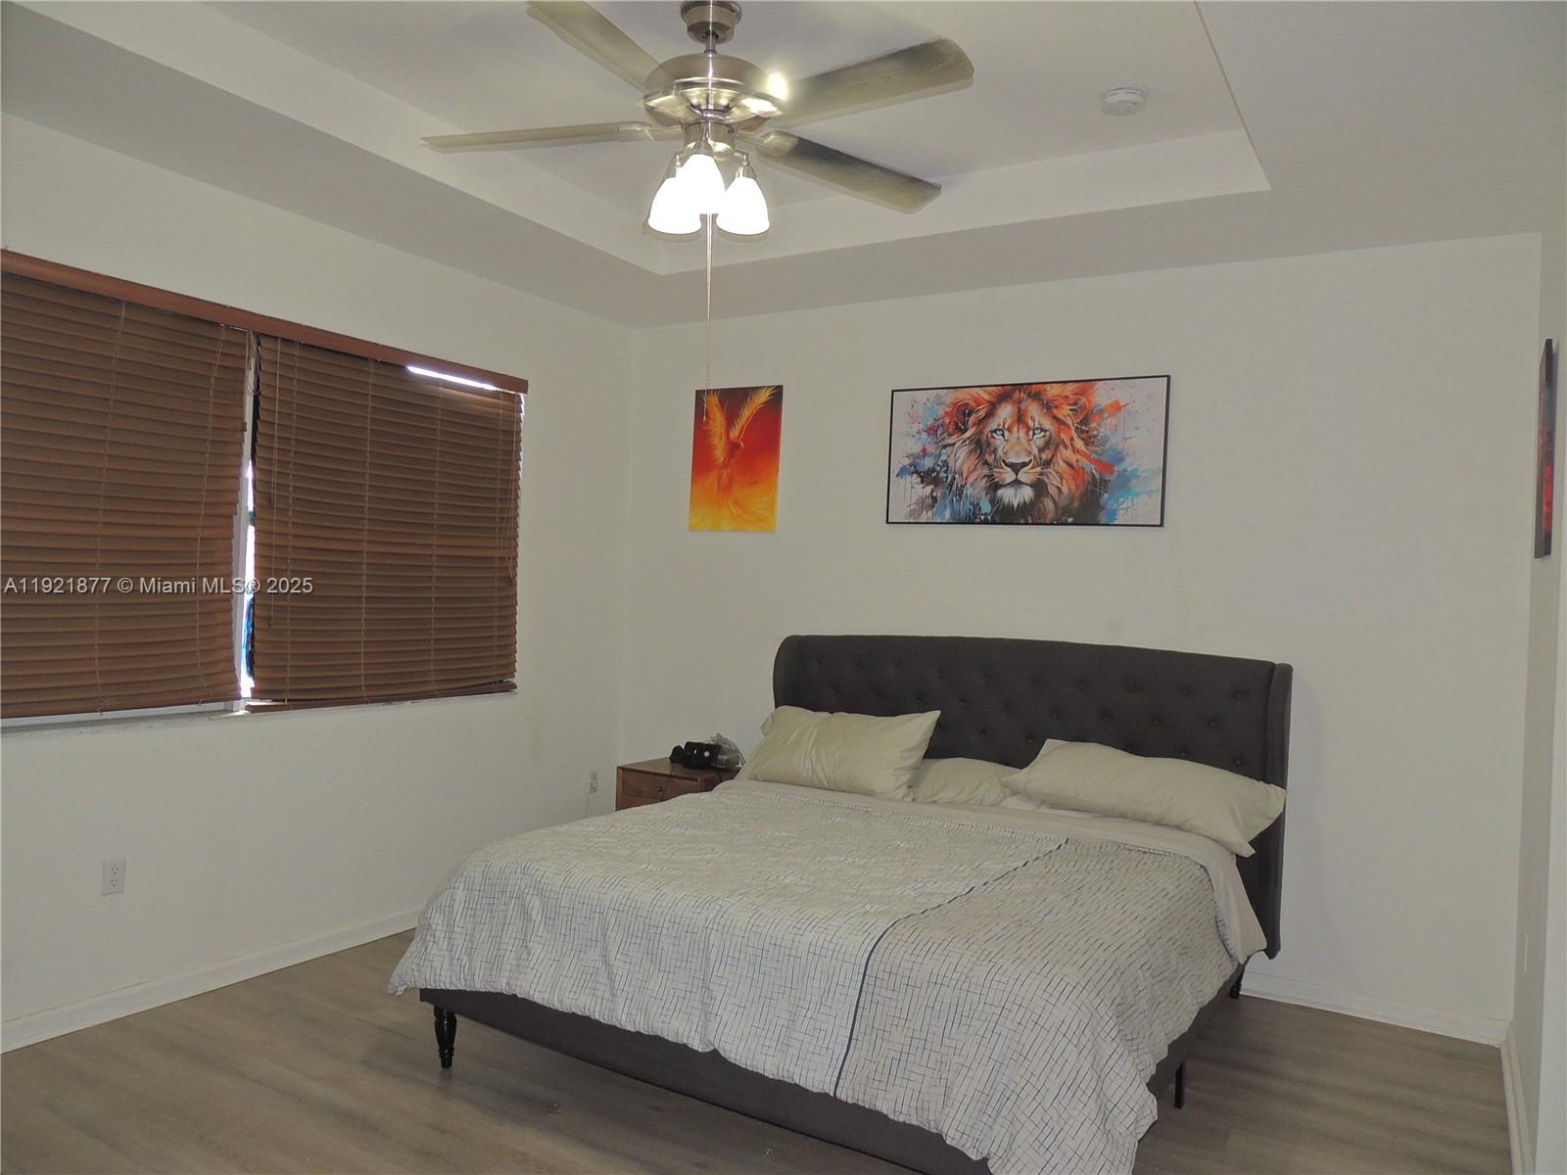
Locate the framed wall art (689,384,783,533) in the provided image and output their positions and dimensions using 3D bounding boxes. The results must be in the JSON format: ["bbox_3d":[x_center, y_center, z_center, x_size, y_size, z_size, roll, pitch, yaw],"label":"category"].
[{"bbox_3d":[-0.243,-0.624,5.320,0.511,0.707,0.025,2,0,31],"label":"framed wall art"}]

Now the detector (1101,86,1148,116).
[{"bbox_3d":[1.030,-1.460,3.277,0.130,0.036,0.130,2,0,31],"label":"detector"}]

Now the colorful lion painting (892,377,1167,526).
[{"bbox_3d":[0.985,-0.558,4.576,1.201,0.603,0.030,2,0,31],"label":"colorful lion painting"}]

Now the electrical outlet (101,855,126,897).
[{"bbox_3d":[-2.154,0.932,3.501,0.008,0.115,0.072,2,0,31],"label":"electrical outlet"}]

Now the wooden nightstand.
[{"bbox_3d":[-0.472,1.147,5.131,0.472,0.596,0.420,2,0,31],"label":"wooden nightstand"}]

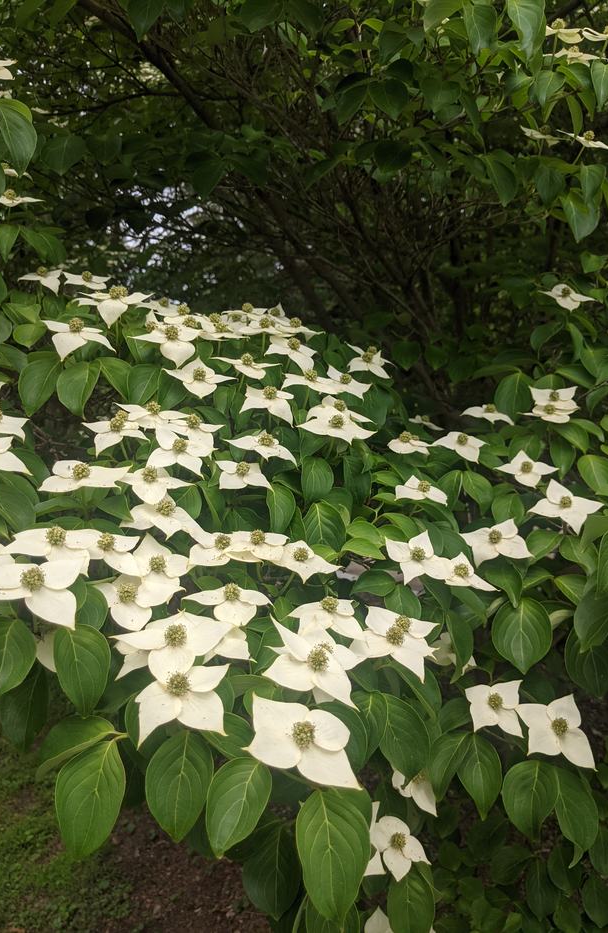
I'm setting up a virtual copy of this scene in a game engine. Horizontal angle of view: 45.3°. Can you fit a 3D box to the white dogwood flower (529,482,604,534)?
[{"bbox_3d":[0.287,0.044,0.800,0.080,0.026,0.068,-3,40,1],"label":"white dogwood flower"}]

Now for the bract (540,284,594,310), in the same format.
[{"bbox_3d":[0.455,-0.293,1.260,0.082,0.025,0.070,0,40,0],"label":"bract"}]

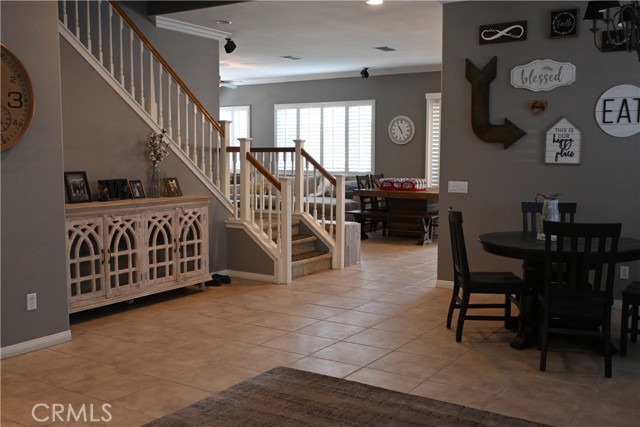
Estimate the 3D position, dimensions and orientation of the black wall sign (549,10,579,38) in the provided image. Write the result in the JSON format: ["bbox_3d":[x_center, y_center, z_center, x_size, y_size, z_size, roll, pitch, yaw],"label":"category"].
[{"bbox_3d":[2.303,-1.791,6.034,0.254,0.257,0.040,4,6,33],"label":"black wall sign"}]

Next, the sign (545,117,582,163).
[{"bbox_3d":[2.328,-0.693,6.128,0.326,0.431,0.025,4,6,33],"label":"sign"}]

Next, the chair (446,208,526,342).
[{"bbox_3d":[1.317,0.479,5.096,0.580,1.000,0.470,0,5,0],"label":"chair"}]

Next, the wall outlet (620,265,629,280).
[{"bbox_3d":[2.821,0.553,5.928,0.073,0.115,0.012,4,6,33],"label":"wall outlet"}]

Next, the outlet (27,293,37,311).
[{"bbox_3d":[-2.105,0.650,4.692,0.012,0.117,0.072,4,6,33],"label":"outlet"}]

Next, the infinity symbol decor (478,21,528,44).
[{"bbox_3d":[1.815,-1.793,6.363,0.475,0.186,0.025,4,6,33],"label":"infinity symbol decor"}]

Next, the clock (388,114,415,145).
[{"bbox_3d":[1.544,-1.575,12.132,0.557,0.554,0.050,4,6,33],"label":"clock"}]

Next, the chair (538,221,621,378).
[{"bbox_3d":[1.764,0.544,4.401,0.470,1.000,0.580,2,6,19],"label":"chair"}]

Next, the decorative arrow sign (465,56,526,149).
[{"bbox_3d":[1.764,-1.114,6.451,0.634,0.934,0.040,4,6,33],"label":"decorative arrow sign"}]

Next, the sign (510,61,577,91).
[{"bbox_3d":[2.152,-1.335,6.187,0.612,0.302,0.020,4,6,33],"label":"sign"}]

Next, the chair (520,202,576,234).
[{"bbox_3d":[2.052,0.422,5.717,0.470,1.000,0.580,1,5,13],"label":"chair"}]

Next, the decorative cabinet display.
[{"bbox_3d":[-1.818,0.386,6.133,0.430,0.990,1.870,4,6,33],"label":"decorative cabinet display"}]

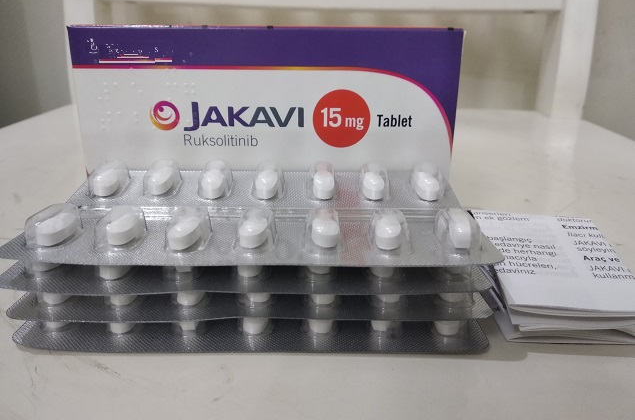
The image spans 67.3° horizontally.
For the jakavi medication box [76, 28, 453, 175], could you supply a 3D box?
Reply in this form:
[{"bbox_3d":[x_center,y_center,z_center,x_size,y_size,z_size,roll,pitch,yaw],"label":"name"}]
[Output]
[{"bbox_3d":[-0.018,-0.026,0.179,0.129,0.077,0.029,1,17,2],"label":"jakavi medication box"}]

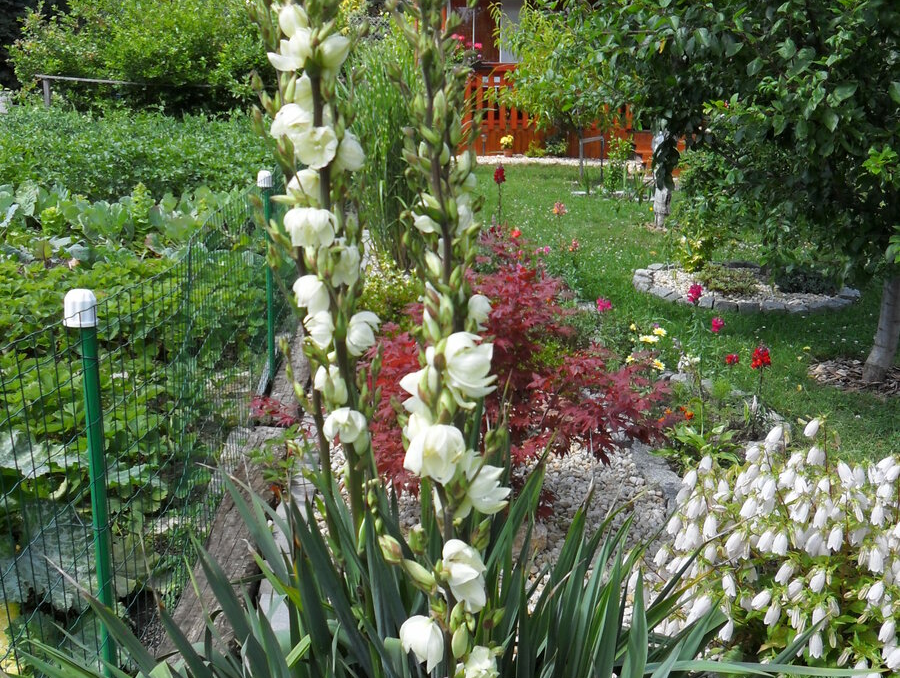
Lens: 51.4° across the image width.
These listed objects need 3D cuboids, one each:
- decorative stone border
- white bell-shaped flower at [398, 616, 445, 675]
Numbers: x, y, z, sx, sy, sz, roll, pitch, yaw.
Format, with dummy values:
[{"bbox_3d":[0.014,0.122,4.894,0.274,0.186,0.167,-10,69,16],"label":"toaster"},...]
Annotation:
[{"bbox_3d":[1.810,-0.325,5.770,1.360,0.120,1.020,5,16,17],"label":"decorative stone border"},{"bbox_3d":[-0.036,0.392,1.200,0.058,0.066,0.058,0,11,-2],"label":"white bell-shaped flower"}]

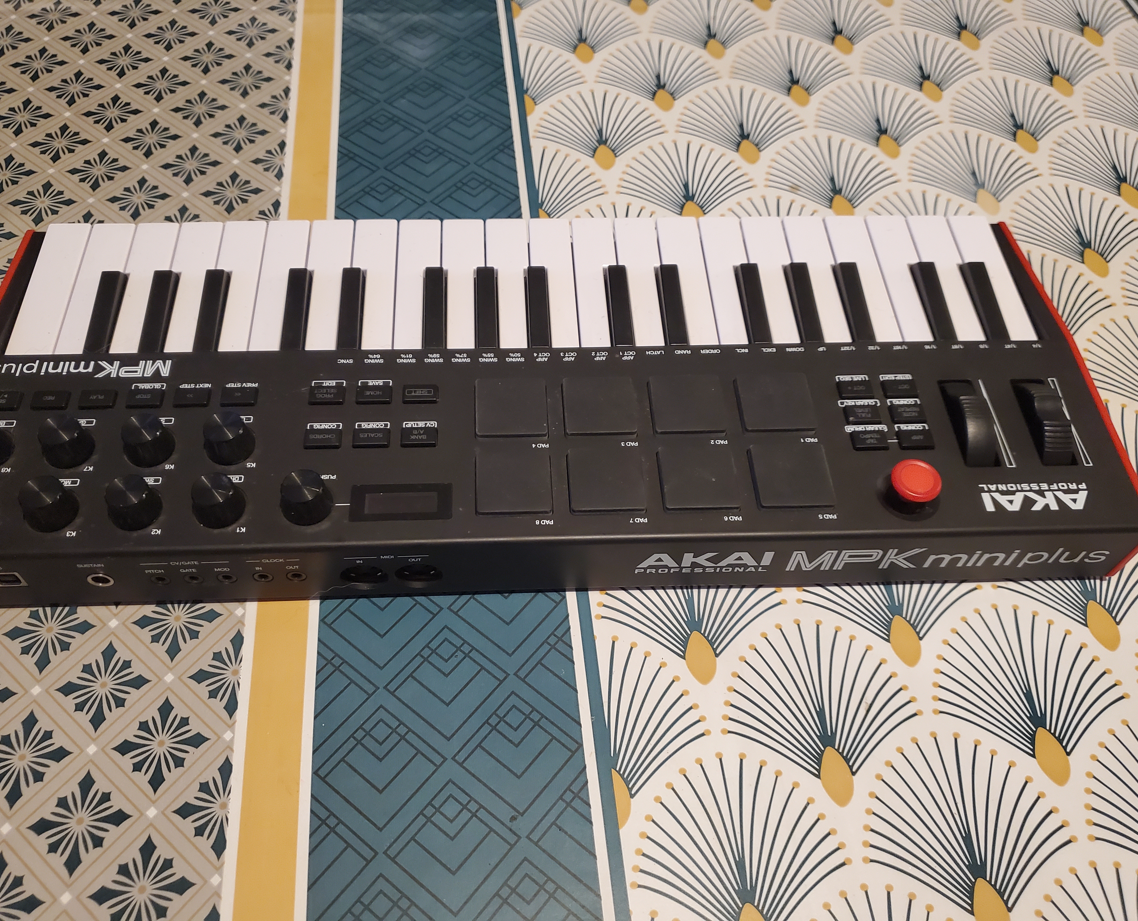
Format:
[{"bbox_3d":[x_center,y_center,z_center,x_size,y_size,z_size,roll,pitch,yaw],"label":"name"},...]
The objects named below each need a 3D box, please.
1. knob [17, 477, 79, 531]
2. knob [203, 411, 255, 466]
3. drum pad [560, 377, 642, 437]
[{"bbox_3d":[-0.193,0.015,0.339,0.019,0.012,0.019,-1,56,-3],"label":"knob"},{"bbox_3d":[-0.130,-0.009,0.352,0.018,0.013,0.018,-1,57,-3],"label":"knob"},{"bbox_3d":[0.013,-0.022,0.374,0.029,0.003,0.028,-1,57,-3],"label":"drum pad"}]

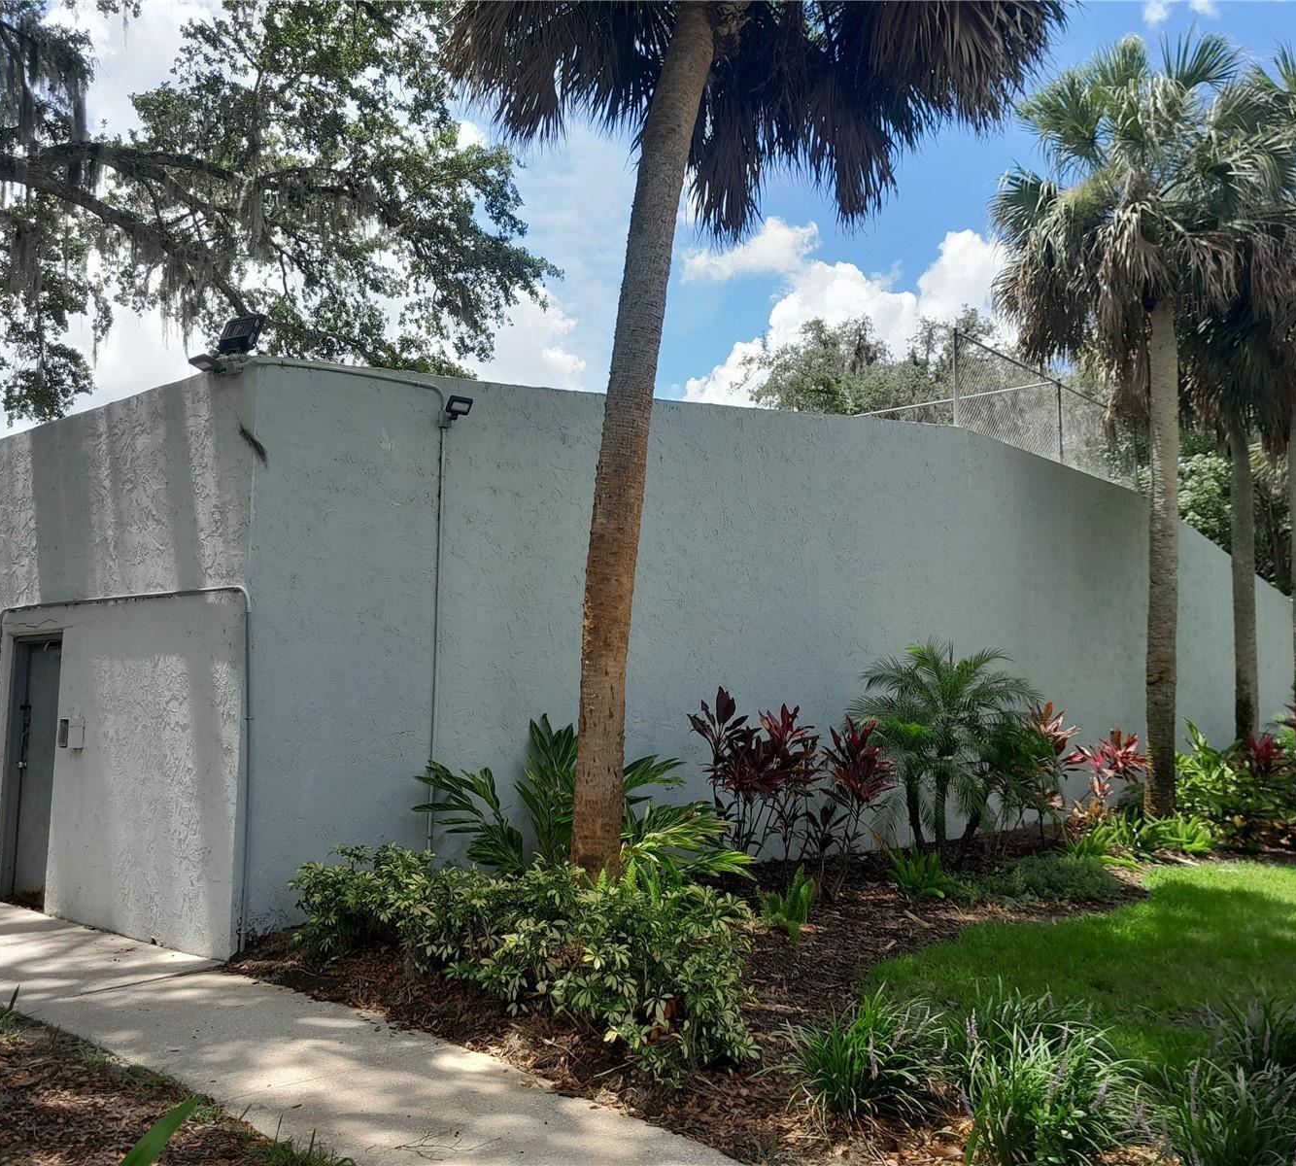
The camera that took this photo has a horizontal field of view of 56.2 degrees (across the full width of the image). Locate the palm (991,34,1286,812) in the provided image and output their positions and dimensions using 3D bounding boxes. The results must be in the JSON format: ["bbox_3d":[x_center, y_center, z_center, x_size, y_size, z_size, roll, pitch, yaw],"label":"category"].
[{"bbox_3d":[7.422,-2.519,18.274,4.356,12.020,4.138,0,-6,0],"label":"palm"}]

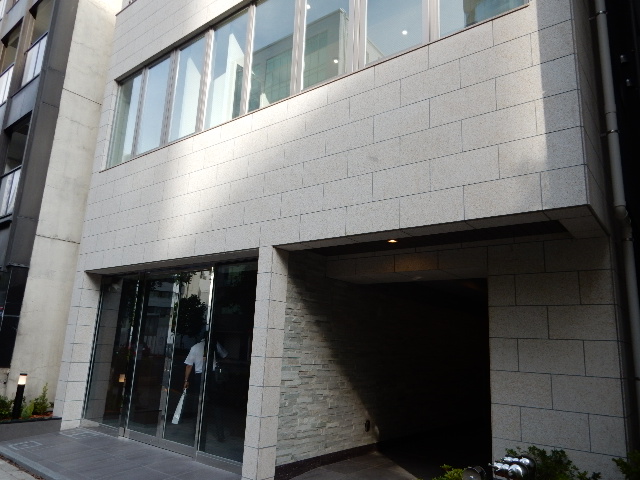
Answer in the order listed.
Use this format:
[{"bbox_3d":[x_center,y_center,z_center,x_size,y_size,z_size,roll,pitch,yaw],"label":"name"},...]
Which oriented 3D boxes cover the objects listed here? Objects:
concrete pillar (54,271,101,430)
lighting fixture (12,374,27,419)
[{"bbox_3d":[-4.068,1.816,7.792,0.320,2.545,0.310,-7,-16,38],"label":"concrete pillar"},{"bbox_3d":[-4.750,2.485,7.323,0.100,0.705,0.100,-7,-16,38],"label":"lighting fixture"}]

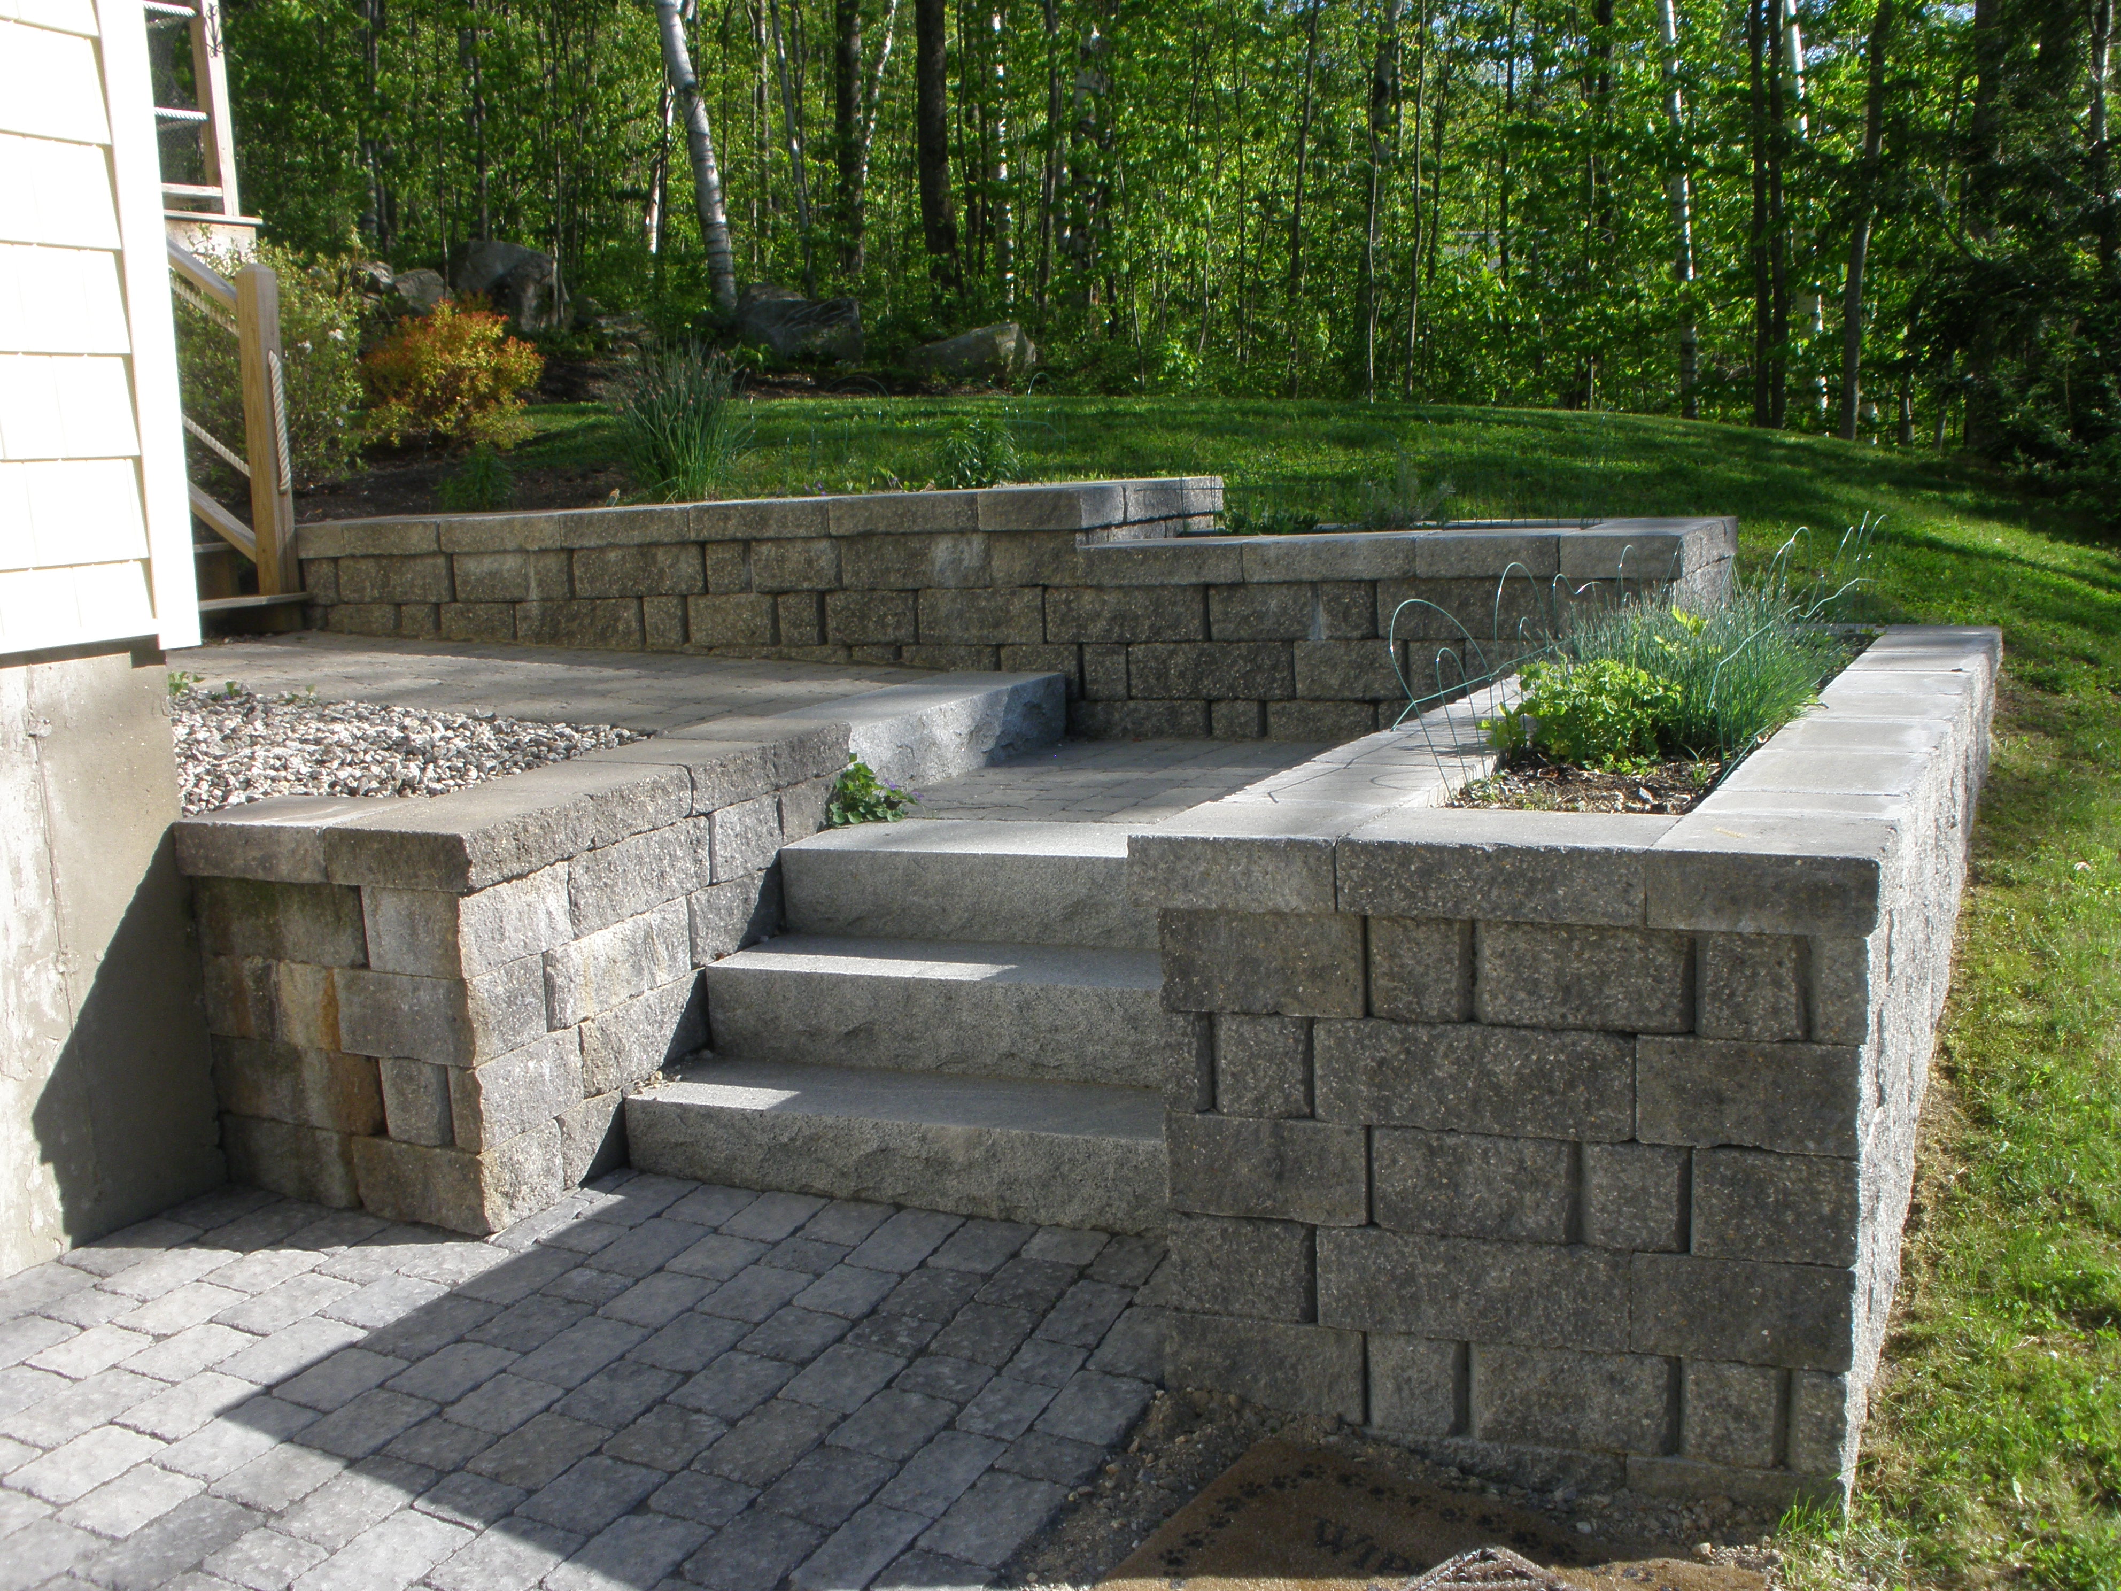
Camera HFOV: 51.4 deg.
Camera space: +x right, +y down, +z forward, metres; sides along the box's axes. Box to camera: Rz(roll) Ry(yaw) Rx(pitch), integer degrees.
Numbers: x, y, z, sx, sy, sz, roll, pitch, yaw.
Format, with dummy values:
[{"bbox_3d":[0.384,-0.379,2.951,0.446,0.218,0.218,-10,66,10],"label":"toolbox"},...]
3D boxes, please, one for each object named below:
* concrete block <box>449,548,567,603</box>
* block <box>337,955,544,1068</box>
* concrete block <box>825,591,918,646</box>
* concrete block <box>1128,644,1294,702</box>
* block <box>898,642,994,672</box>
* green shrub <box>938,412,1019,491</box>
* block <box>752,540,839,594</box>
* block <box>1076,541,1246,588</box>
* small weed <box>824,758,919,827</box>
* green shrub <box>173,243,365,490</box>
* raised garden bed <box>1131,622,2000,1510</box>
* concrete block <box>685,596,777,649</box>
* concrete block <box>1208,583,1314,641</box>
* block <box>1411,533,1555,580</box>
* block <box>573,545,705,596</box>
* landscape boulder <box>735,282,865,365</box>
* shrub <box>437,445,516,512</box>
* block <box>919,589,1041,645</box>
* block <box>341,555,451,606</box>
[{"bbox_3d":[-1.633,-0.692,6.879,0.457,0.150,0.260,2,9,25],"label":"concrete block"},{"bbox_3d":[-1.104,0.376,3.960,0.302,0.152,0.215,1,9,25],"label":"block"},{"bbox_3d":[-0.465,-0.515,6.246,0.301,0.152,0.300,1,9,25],"label":"concrete block"},{"bbox_3d":[0.452,-0.343,5.841,0.461,0.153,0.300,1,9,25],"label":"concrete block"},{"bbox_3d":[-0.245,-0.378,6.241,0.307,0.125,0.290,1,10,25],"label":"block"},{"bbox_3d":[-0.240,-1.026,6.600,0.250,0.235,0.250,-3,9,-2],"label":"green shrub"},{"bbox_3d":[-0.696,-0.679,6.417,0.305,0.152,0.292,1,10,24],"label":"block"},{"bbox_3d":[0.316,-0.626,5.934,0.457,0.105,0.290,1,9,23],"label":"block"},{"bbox_3d":[-0.432,-0.017,5.038,0.200,0.145,0.165,-3,8,0],"label":"small weed"},{"bbox_3d":[-3.276,-1.754,9.000,0.880,0.980,0.850,-2,8,0],"label":"green shrub"},{"bbox_3d":[1.452,0.227,4.965,1.060,0.900,4.100,1,9,25],"label":"raised garden bed"},{"bbox_3d":[-0.892,-0.529,6.525,0.305,0.152,0.292,1,10,24],"label":"concrete block"},{"bbox_3d":[0.583,-0.498,5.830,0.295,0.148,0.290,1,10,25],"label":"concrete block"},{"bbox_3d":[1.115,-0.614,5.615,0.366,0.104,0.305,1,10,24],"label":"block"},{"bbox_3d":[-1.198,-0.689,6.712,0.485,0.152,0.280,2,9,28],"label":"block"},{"bbox_3d":[-1.680,-3.035,14.200,0.790,0.500,0.600,-2,8,0],"label":"landscape boulder"},{"bbox_3d":[-1.965,-1.062,7.421,0.275,0.250,0.260,-5,10,-14],"label":"shrub"},{"bbox_3d":[-0.155,-0.510,6.178,0.384,0.152,0.280,2,9,28],"label":"block"},{"bbox_3d":[-2.030,-0.705,7.054,0.456,0.148,0.290,1,10,25],"label":"block"}]

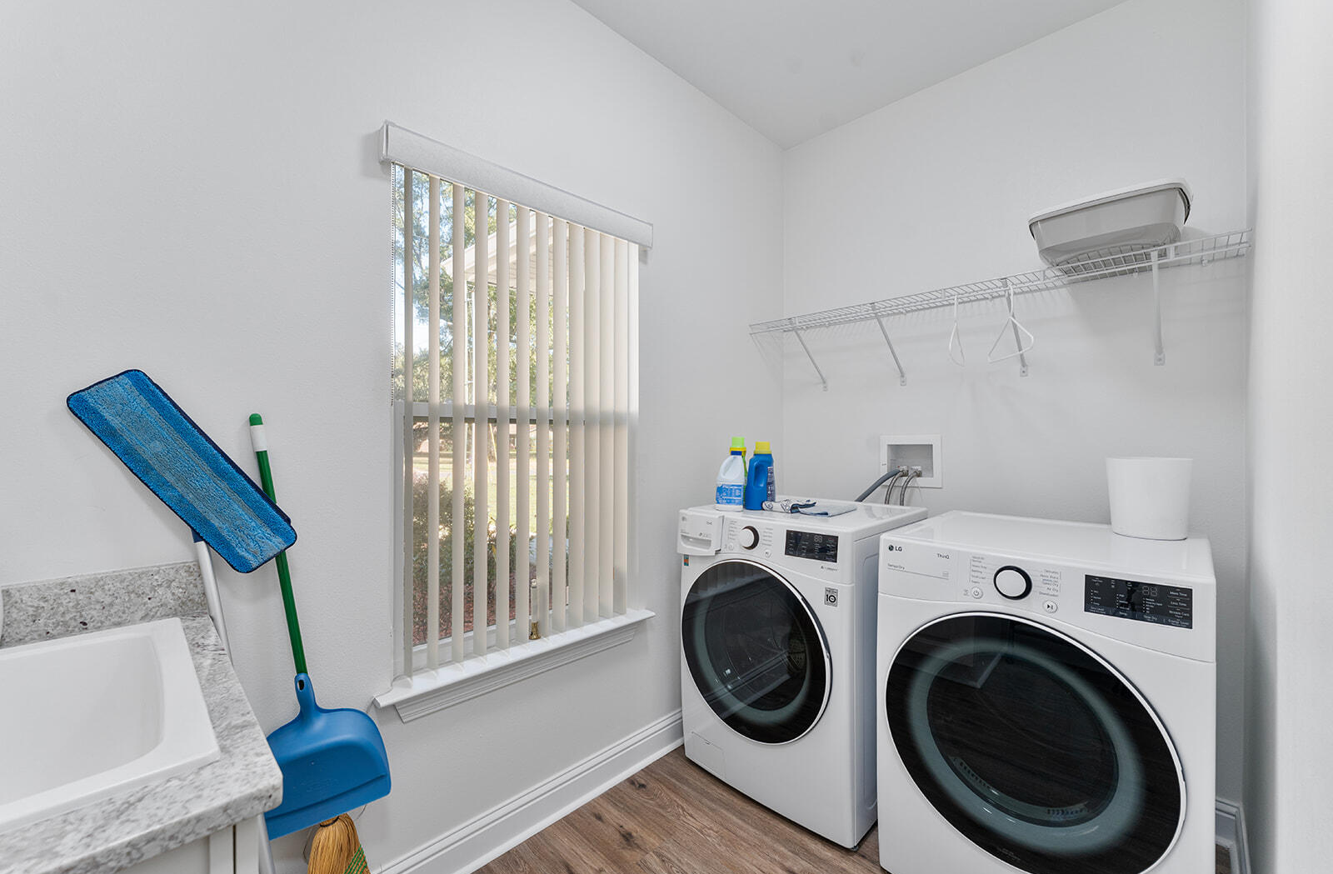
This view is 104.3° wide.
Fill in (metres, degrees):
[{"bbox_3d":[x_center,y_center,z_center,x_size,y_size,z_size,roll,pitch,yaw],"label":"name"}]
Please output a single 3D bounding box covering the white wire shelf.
[{"bbox_3d":[1.095,-0.394,2.070,1.630,0.320,0.305,0,0,45],"label":"white wire shelf"}]

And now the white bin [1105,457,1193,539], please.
[{"bbox_3d":[1.433,0.177,1.542,0.188,0.228,0.188,0,0,44],"label":"white bin"}]

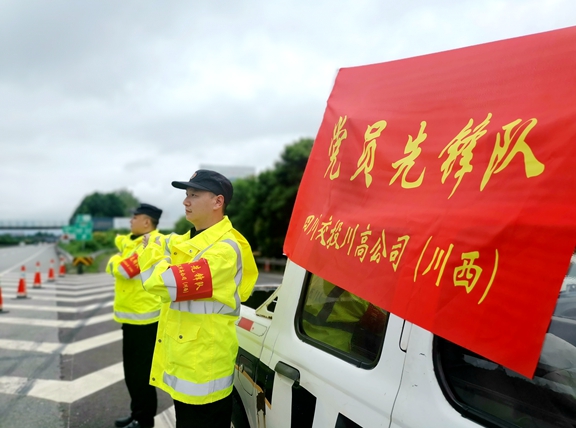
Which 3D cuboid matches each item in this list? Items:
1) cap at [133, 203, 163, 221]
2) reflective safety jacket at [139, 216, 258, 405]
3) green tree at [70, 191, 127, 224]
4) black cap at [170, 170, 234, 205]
[{"bbox_3d":[-1.098,-0.019,3.500,0.260,0.130,0.190,8,-6,-21],"label":"cap"},{"bbox_3d":[-0.410,0.406,2.060,0.460,0.810,0.570,2,-4,-34],"label":"reflective safety jacket"},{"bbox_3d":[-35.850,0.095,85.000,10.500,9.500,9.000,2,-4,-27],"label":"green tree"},{"bbox_3d":[-0.395,-0.126,2.050,0.275,0.140,0.190,10,-8,-25],"label":"black cap"}]

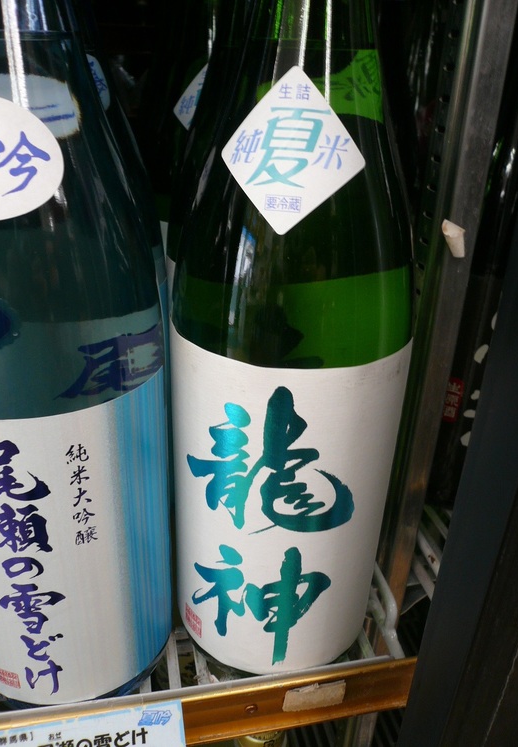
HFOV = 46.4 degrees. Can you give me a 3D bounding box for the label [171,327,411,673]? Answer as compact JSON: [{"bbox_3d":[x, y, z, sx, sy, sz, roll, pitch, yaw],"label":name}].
[{"bbox_3d":[0.006,0.059,0.283,0.105,0.170,0.061,8,28,11],"label":"label"}]

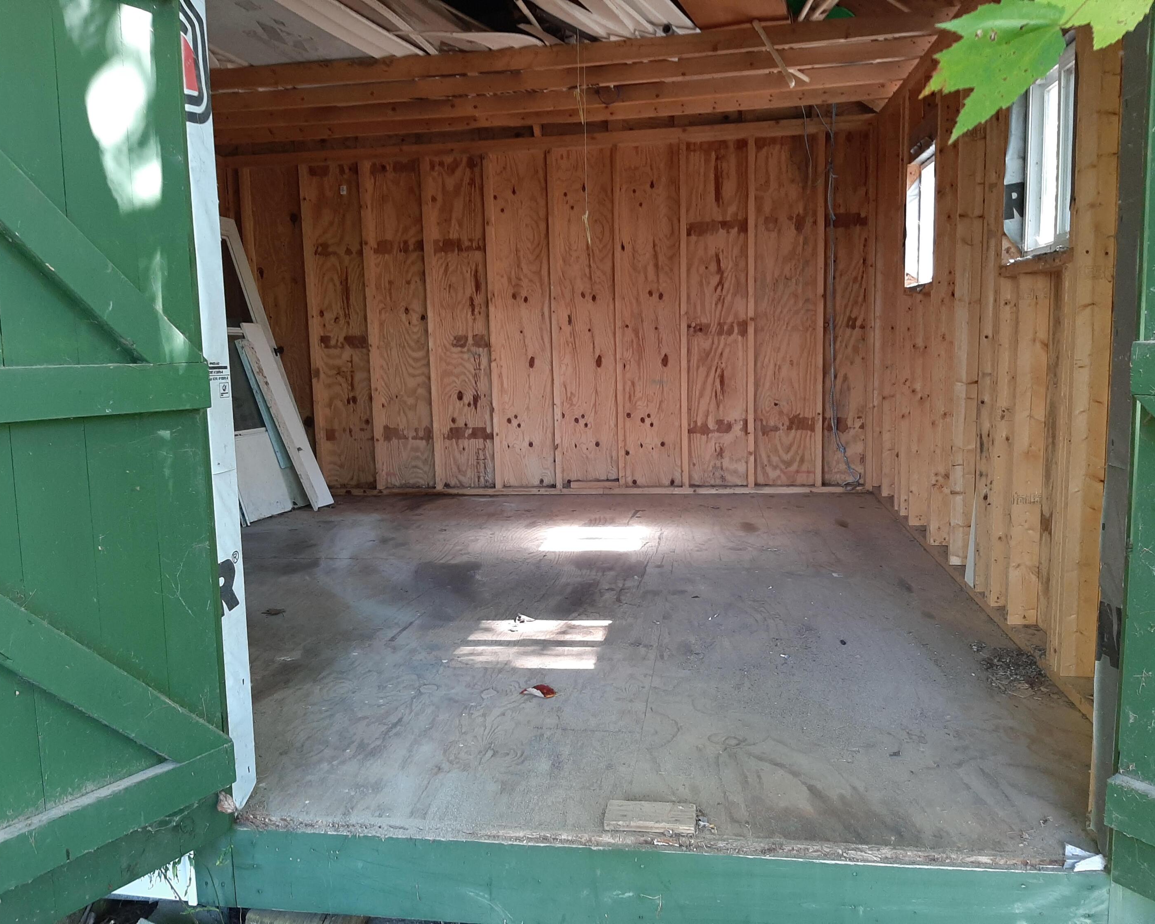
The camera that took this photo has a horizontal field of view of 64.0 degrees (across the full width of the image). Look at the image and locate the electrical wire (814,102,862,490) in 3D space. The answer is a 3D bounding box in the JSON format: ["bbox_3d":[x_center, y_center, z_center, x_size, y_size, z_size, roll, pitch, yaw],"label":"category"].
[{"bbox_3d":[1.566,-0.971,5.569,0.290,2.290,0.110,0,8,9],"label":"electrical wire"}]

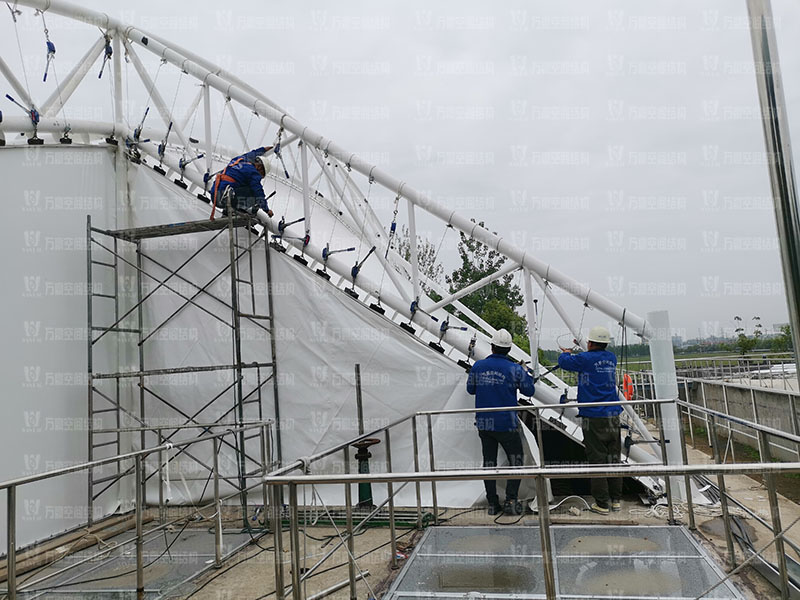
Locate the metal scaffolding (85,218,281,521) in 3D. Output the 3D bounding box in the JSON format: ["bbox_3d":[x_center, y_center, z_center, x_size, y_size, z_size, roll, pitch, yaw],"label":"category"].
[{"bbox_3d":[-2.521,0.723,7.071,1.870,3.520,0.950,-5,-6,11],"label":"metal scaffolding"}]

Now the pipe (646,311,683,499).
[{"bbox_3d":[2.672,1.062,6.019,0.210,1.875,0.210,-3,-6,0],"label":"pipe"}]

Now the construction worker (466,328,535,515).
[{"bbox_3d":[1.028,1.231,6.113,0.620,1.800,0.470,-6,-7,18],"label":"construction worker"}]

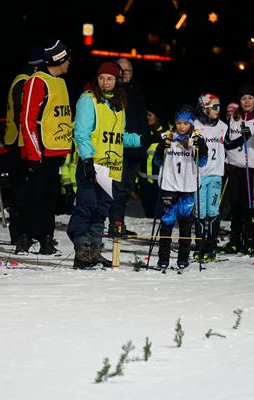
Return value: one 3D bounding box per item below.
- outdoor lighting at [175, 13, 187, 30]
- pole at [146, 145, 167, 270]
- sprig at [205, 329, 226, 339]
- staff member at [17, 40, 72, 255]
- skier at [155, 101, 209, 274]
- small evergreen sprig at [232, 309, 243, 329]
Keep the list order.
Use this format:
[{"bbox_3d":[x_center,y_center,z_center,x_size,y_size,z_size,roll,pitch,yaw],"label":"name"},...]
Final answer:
[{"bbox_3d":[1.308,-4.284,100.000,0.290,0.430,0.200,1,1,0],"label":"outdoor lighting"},{"bbox_3d":[0.255,0.041,34.250,0.070,1.090,0.070,9,9,0],"label":"pole"},{"bbox_3d":[0.554,0.838,26.100,0.125,0.060,0.080,1,2,0],"label":"sprig"},{"bbox_3d":[-0.723,-0.464,36.500,0.380,1.865,0.530,2,2,44],"label":"staff member"},{"bbox_3d":[0.449,-0.105,35.000,0.460,1.370,0.420,1,2,3],"label":"skier"},{"bbox_3d":[0.710,0.768,26.900,0.075,0.130,0.075,1,2,0],"label":"small evergreen sprig"}]

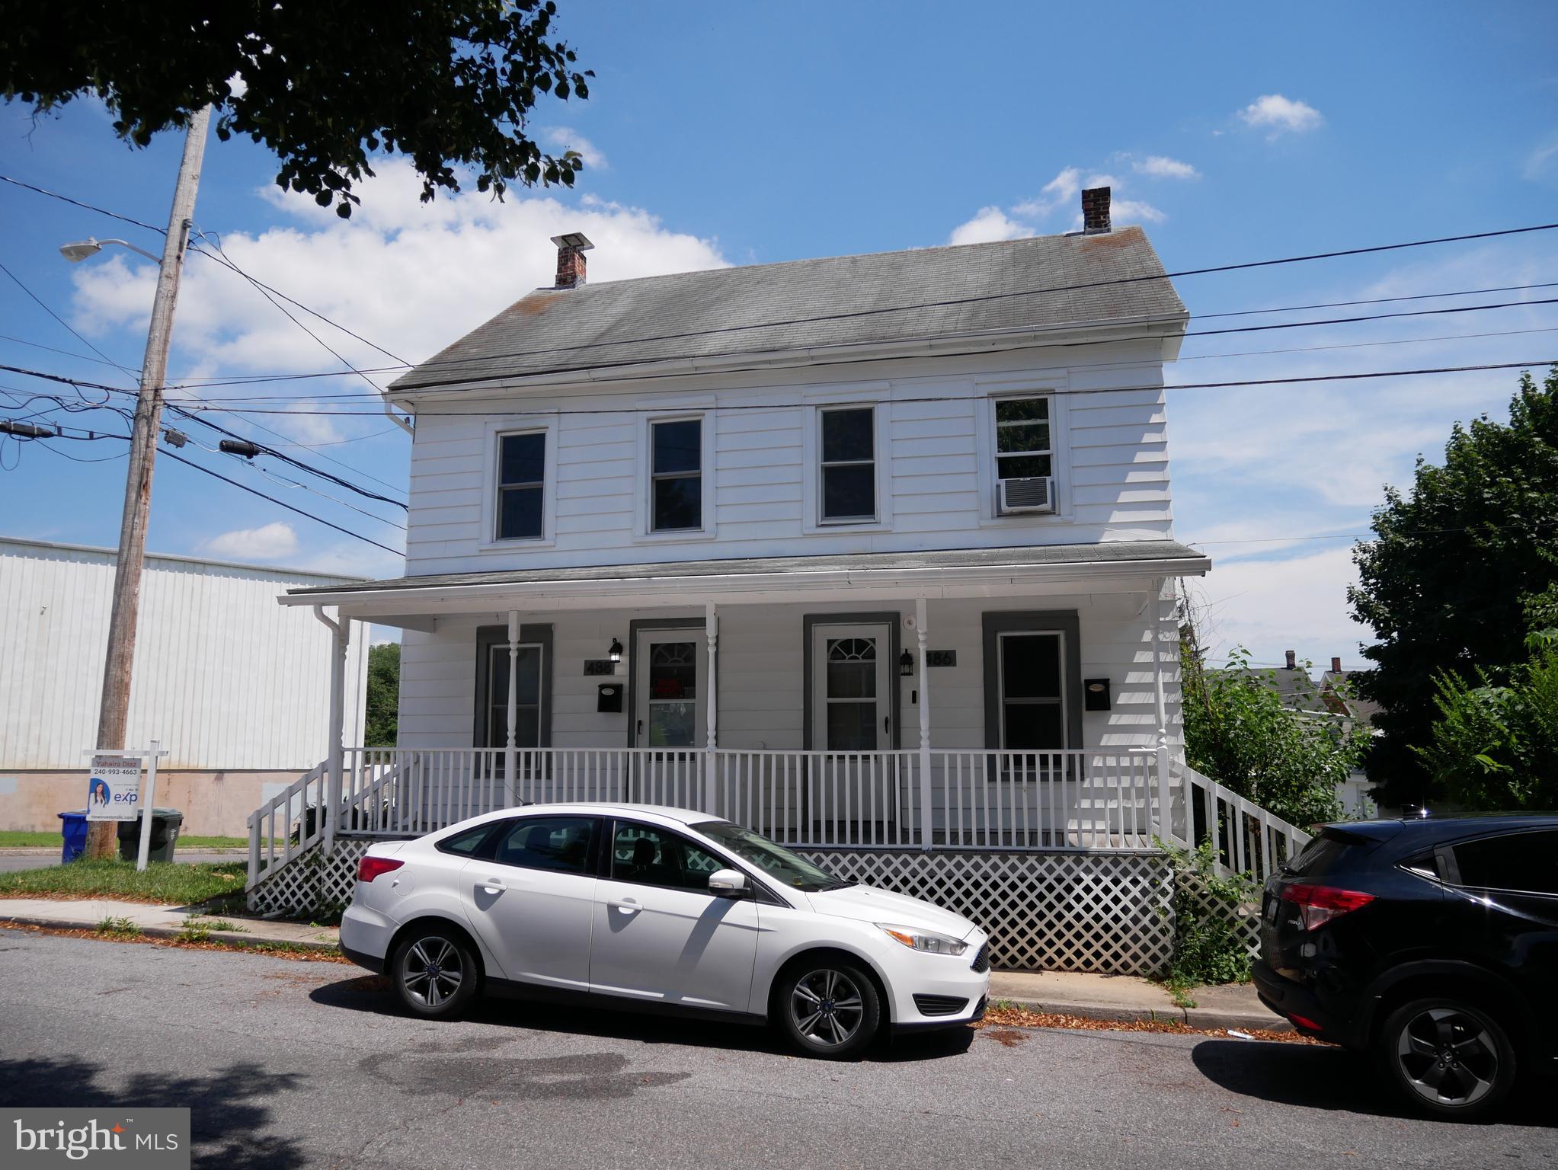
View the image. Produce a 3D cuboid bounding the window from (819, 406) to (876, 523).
[{"bbox_3d":[0.745,-1.315,11.818,0.634,1.315,0.130,-2,-8,14],"label":"window"}]

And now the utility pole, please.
[{"bbox_3d":[-8.340,-1.731,14.419,0.320,10.550,0.320,1,-7,14],"label":"utility pole"}]

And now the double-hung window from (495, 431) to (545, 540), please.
[{"bbox_3d":[-3.052,-1.171,12.755,0.662,1.309,0.130,-2,-8,14],"label":"double-hung window"}]

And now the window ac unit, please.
[{"bbox_3d":[2.573,-0.928,11.255,0.530,0.370,0.420,-2,-8,14],"label":"window ac unit"}]

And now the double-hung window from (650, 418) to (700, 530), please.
[{"bbox_3d":[-1.170,-1.254,12.292,0.643,1.318,0.130,-2,-8,14],"label":"double-hung window"}]

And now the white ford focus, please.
[{"bbox_3d":[-0.827,2.283,7.707,4.530,1.475,1.860,-1,-9,14],"label":"white ford focus"}]

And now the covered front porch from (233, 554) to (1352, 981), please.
[{"bbox_3d":[-0.342,1.469,10.582,9.933,3.813,2.246,-2,-8,14],"label":"covered front porch"}]

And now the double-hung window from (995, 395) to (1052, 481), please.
[{"bbox_3d":[2.584,-1.354,11.360,0.610,1.264,0.130,-2,-8,14],"label":"double-hung window"}]

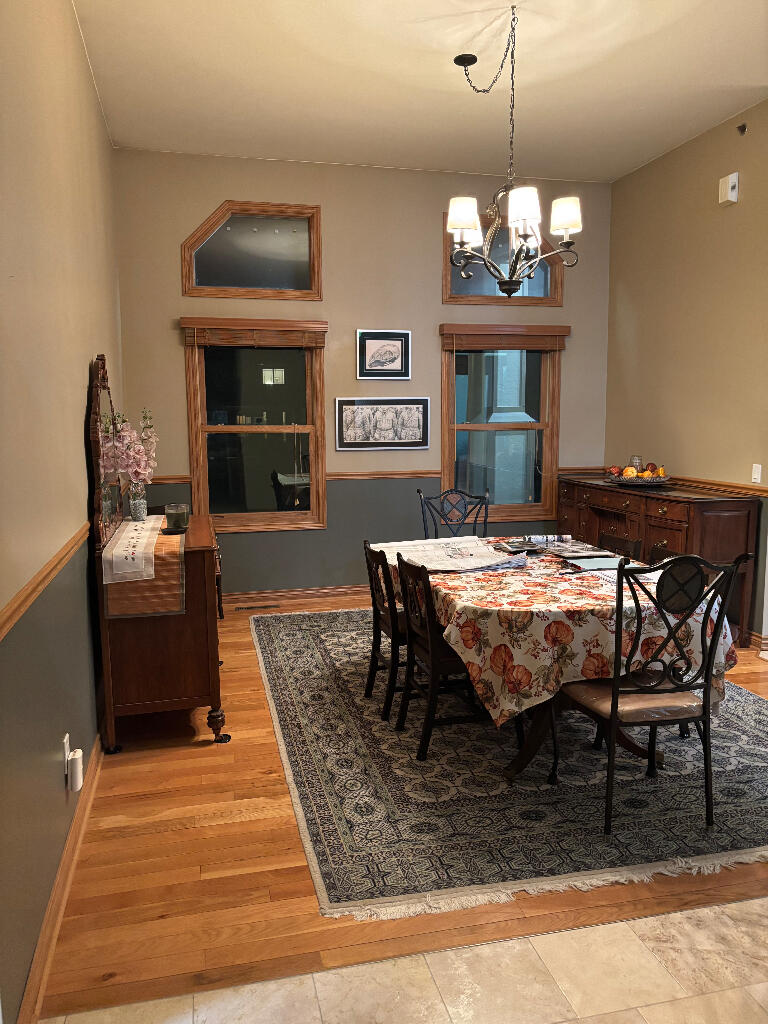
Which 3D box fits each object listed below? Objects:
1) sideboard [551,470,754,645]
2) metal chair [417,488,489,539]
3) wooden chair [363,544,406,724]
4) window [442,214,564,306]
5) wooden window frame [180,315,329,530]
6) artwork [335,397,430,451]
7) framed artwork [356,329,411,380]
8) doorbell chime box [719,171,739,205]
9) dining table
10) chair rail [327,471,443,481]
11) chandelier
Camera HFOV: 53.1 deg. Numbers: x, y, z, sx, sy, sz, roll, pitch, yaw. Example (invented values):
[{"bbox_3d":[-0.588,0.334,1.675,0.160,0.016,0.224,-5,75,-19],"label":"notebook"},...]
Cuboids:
[{"bbox_3d":[1.878,0.277,5.563,0.490,0.945,1.780,-2,8,-13],"label":"sideboard"},{"bbox_3d":[0.481,0.331,4.891,0.490,1.015,0.530,-1,8,-5],"label":"metal chair"},{"bbox_3d":[0.155,0.569,3.865,0.500,0.830,0.430,-2,8,-13],"label":"wooden chair"},{"bbox_3d":[0.957,-2.001,6.132,1.021,0.686,0.070,-2,8,-13],"label":"window"},{"bbox_3d":[-0.953,-0.631,5.834,1.087,1.592,0.120,-2,8,-13],"label":"wooden window frame"},{"bbox_3d":[0.004,-0.695,6.119,0.766,0.418,0.025,-2,8,-13],"label":"artwork"},{"bbox_3d":[0.006,-1.218,5.987,0.432,0.379,0.025,-2,8,-13],"label":"framed artwork"},{"bbox_3d":[2.269,-2.126,5.076,0.050,0.190,0.132,-2,7,-14],"label":"doorbell chime box"},{"bbox_3d":[0.691,0.625,3.685,1.205,0.765,1.600,-2,8,-13],"label":"dining table"},{"bbox_3d":[0.011,-0.290,6.175,0.950,0.058,0.025,-2,8,-13],"label":"chair rail"},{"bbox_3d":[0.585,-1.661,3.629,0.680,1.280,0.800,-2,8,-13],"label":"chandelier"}]

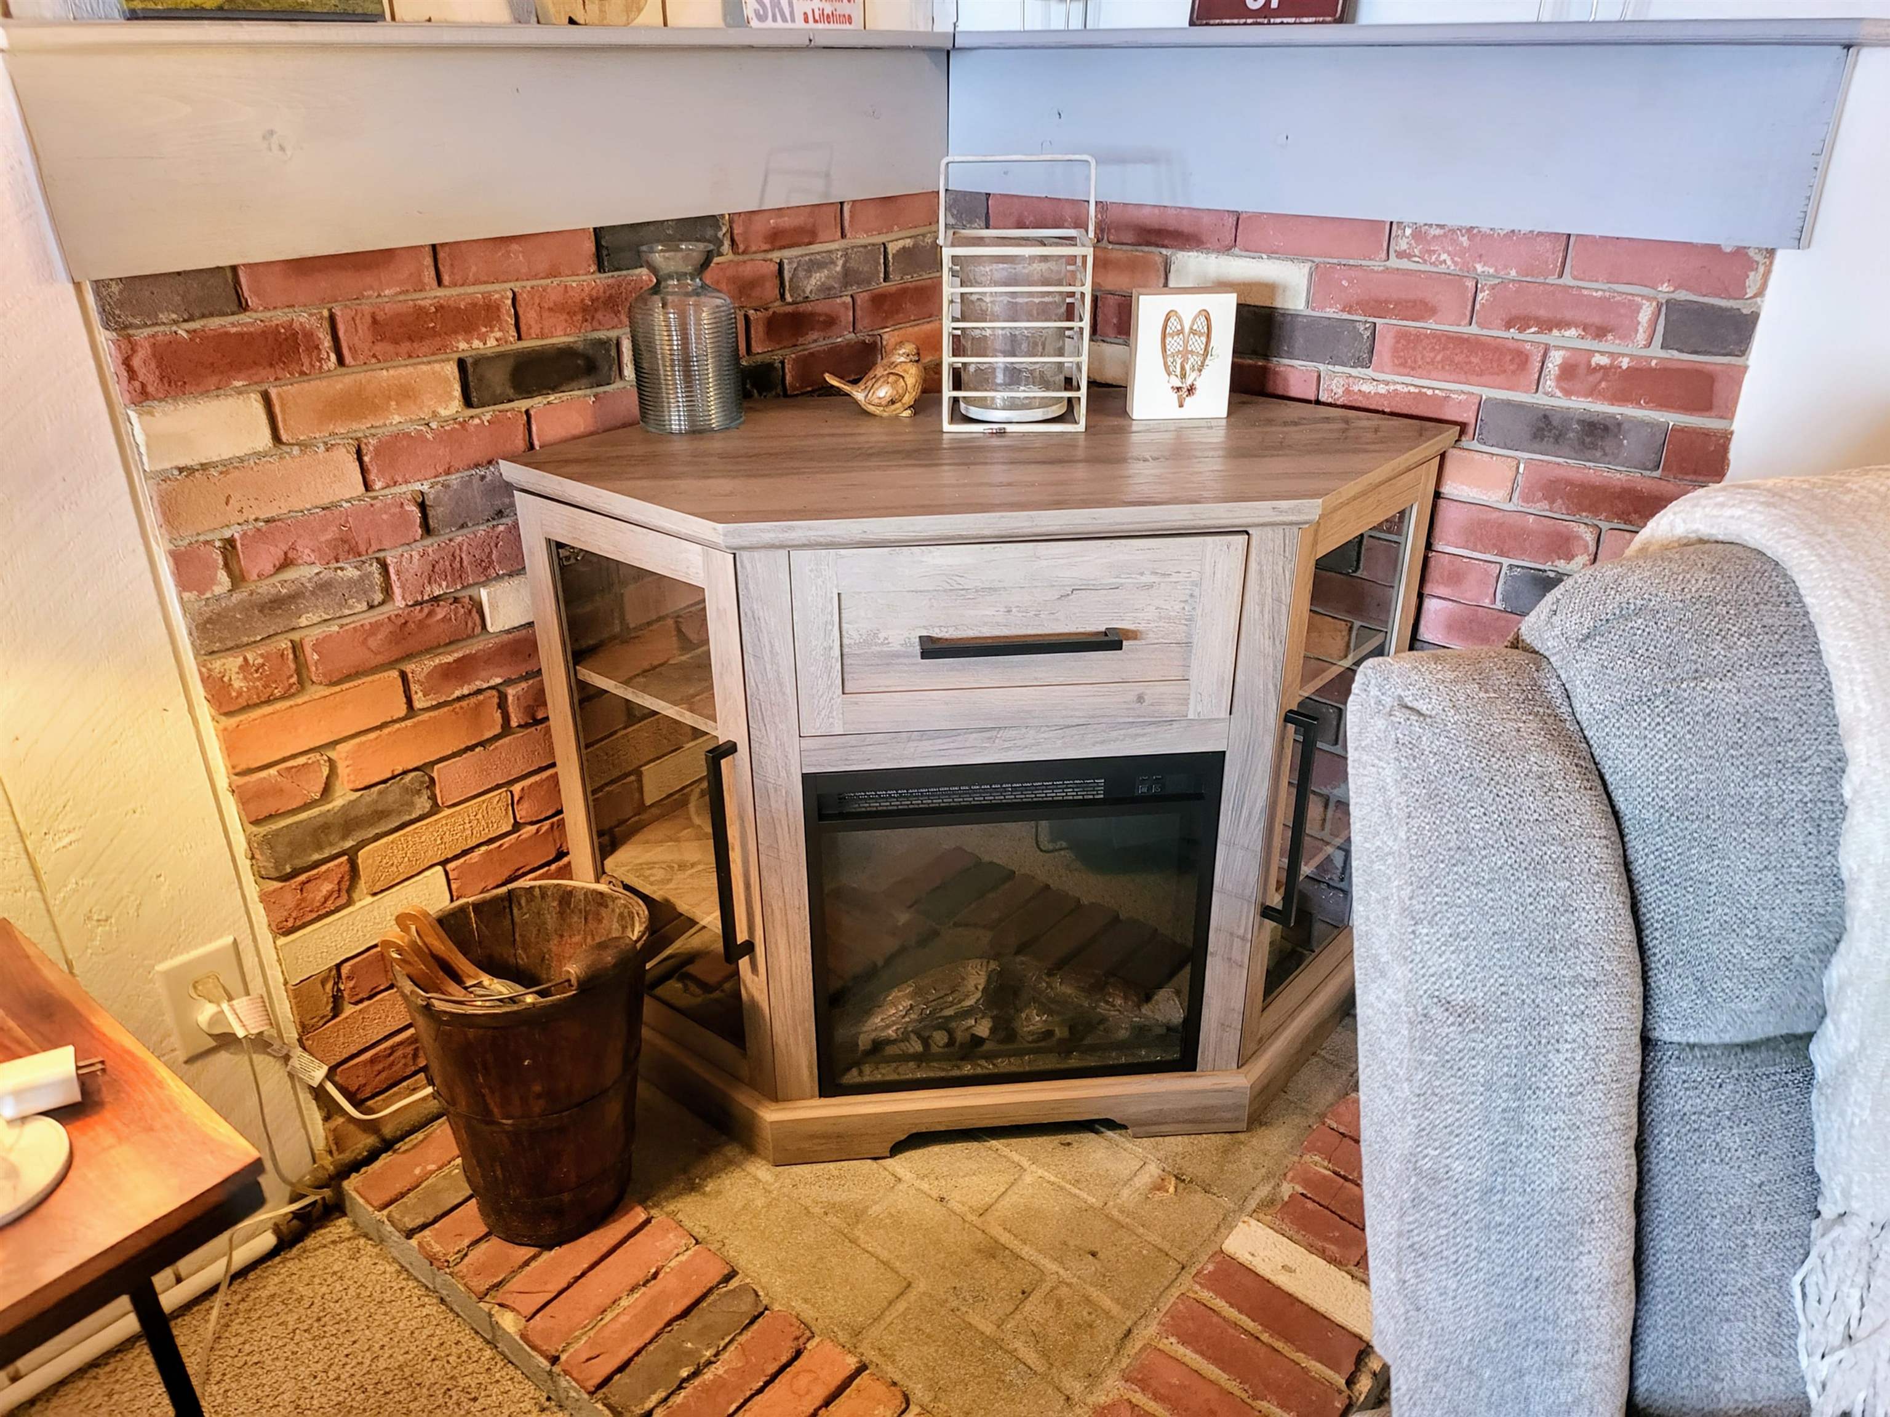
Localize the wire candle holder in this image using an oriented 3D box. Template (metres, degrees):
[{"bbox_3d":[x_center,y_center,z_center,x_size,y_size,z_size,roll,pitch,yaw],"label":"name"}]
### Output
[{"bbox_3d":[0.084,-0.490,1.537,0.177,0.291,0.172,1,26,3],"label":"wire candle holder"}]

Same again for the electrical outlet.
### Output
[{"bbox_3d":[-0.746,0.296,1.329,0.010,0.117,0.072,19,32,35],"label":"electrical outlet"}]

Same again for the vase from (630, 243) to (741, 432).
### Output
[{"bbox_3d":[-0.304,-0.435,1.534,0.121,0.201,0.121,-3,26,-5],"label":"vase"}]

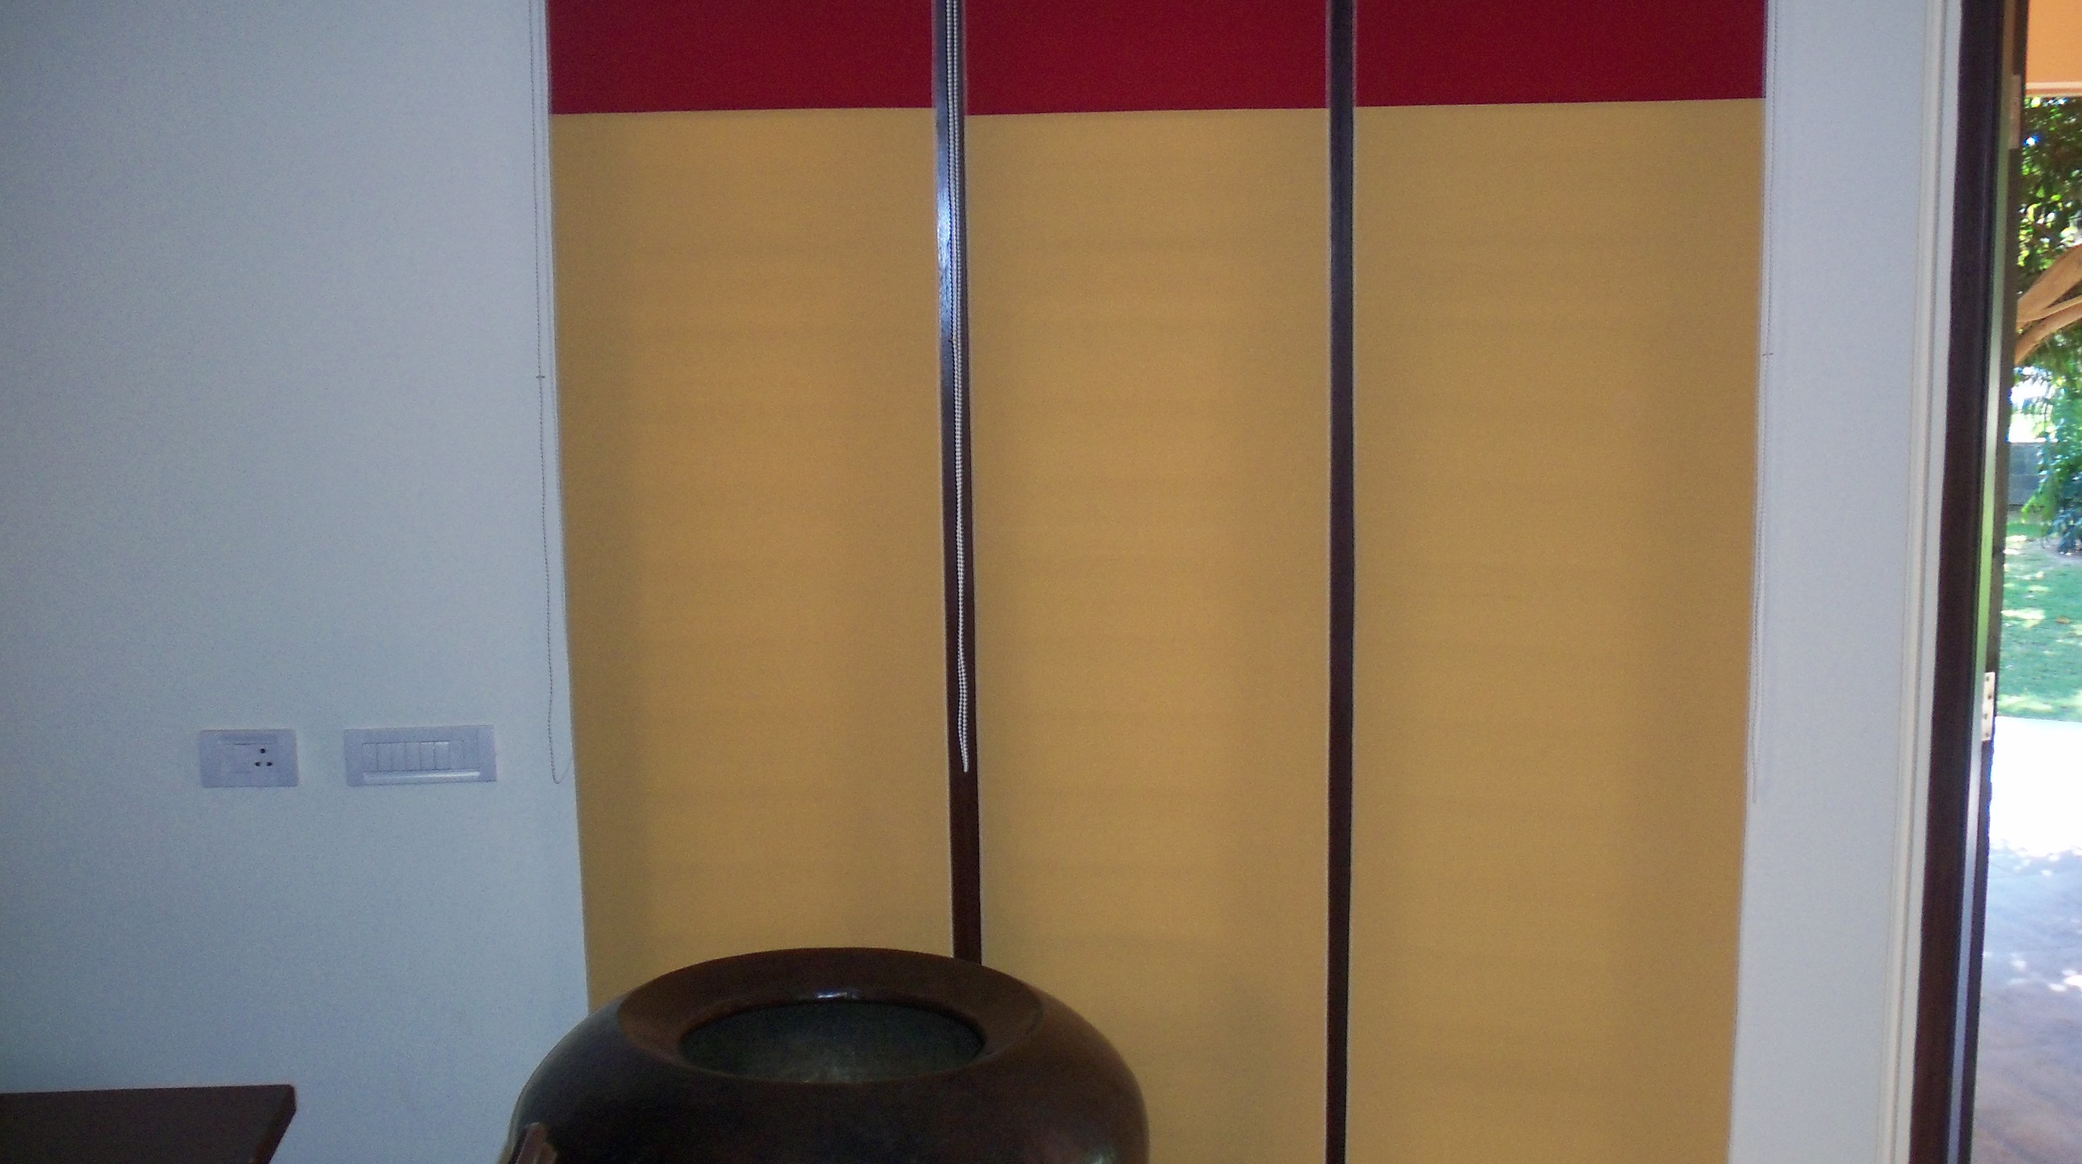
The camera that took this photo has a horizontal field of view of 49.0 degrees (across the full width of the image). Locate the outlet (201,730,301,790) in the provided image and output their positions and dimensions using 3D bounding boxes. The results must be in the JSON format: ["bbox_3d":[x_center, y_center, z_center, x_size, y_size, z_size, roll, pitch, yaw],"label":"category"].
[{"bbox_3d":[-1.230,0.275,3.544,0.153,0.092,0.014,-1,8,0],"label":"outlet"}]

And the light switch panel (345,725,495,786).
[{"bbox_3d":[-0.964,0.271,3.546,0.234,0.091,0.014,-1,8,0],"label":"light switch panel"}]

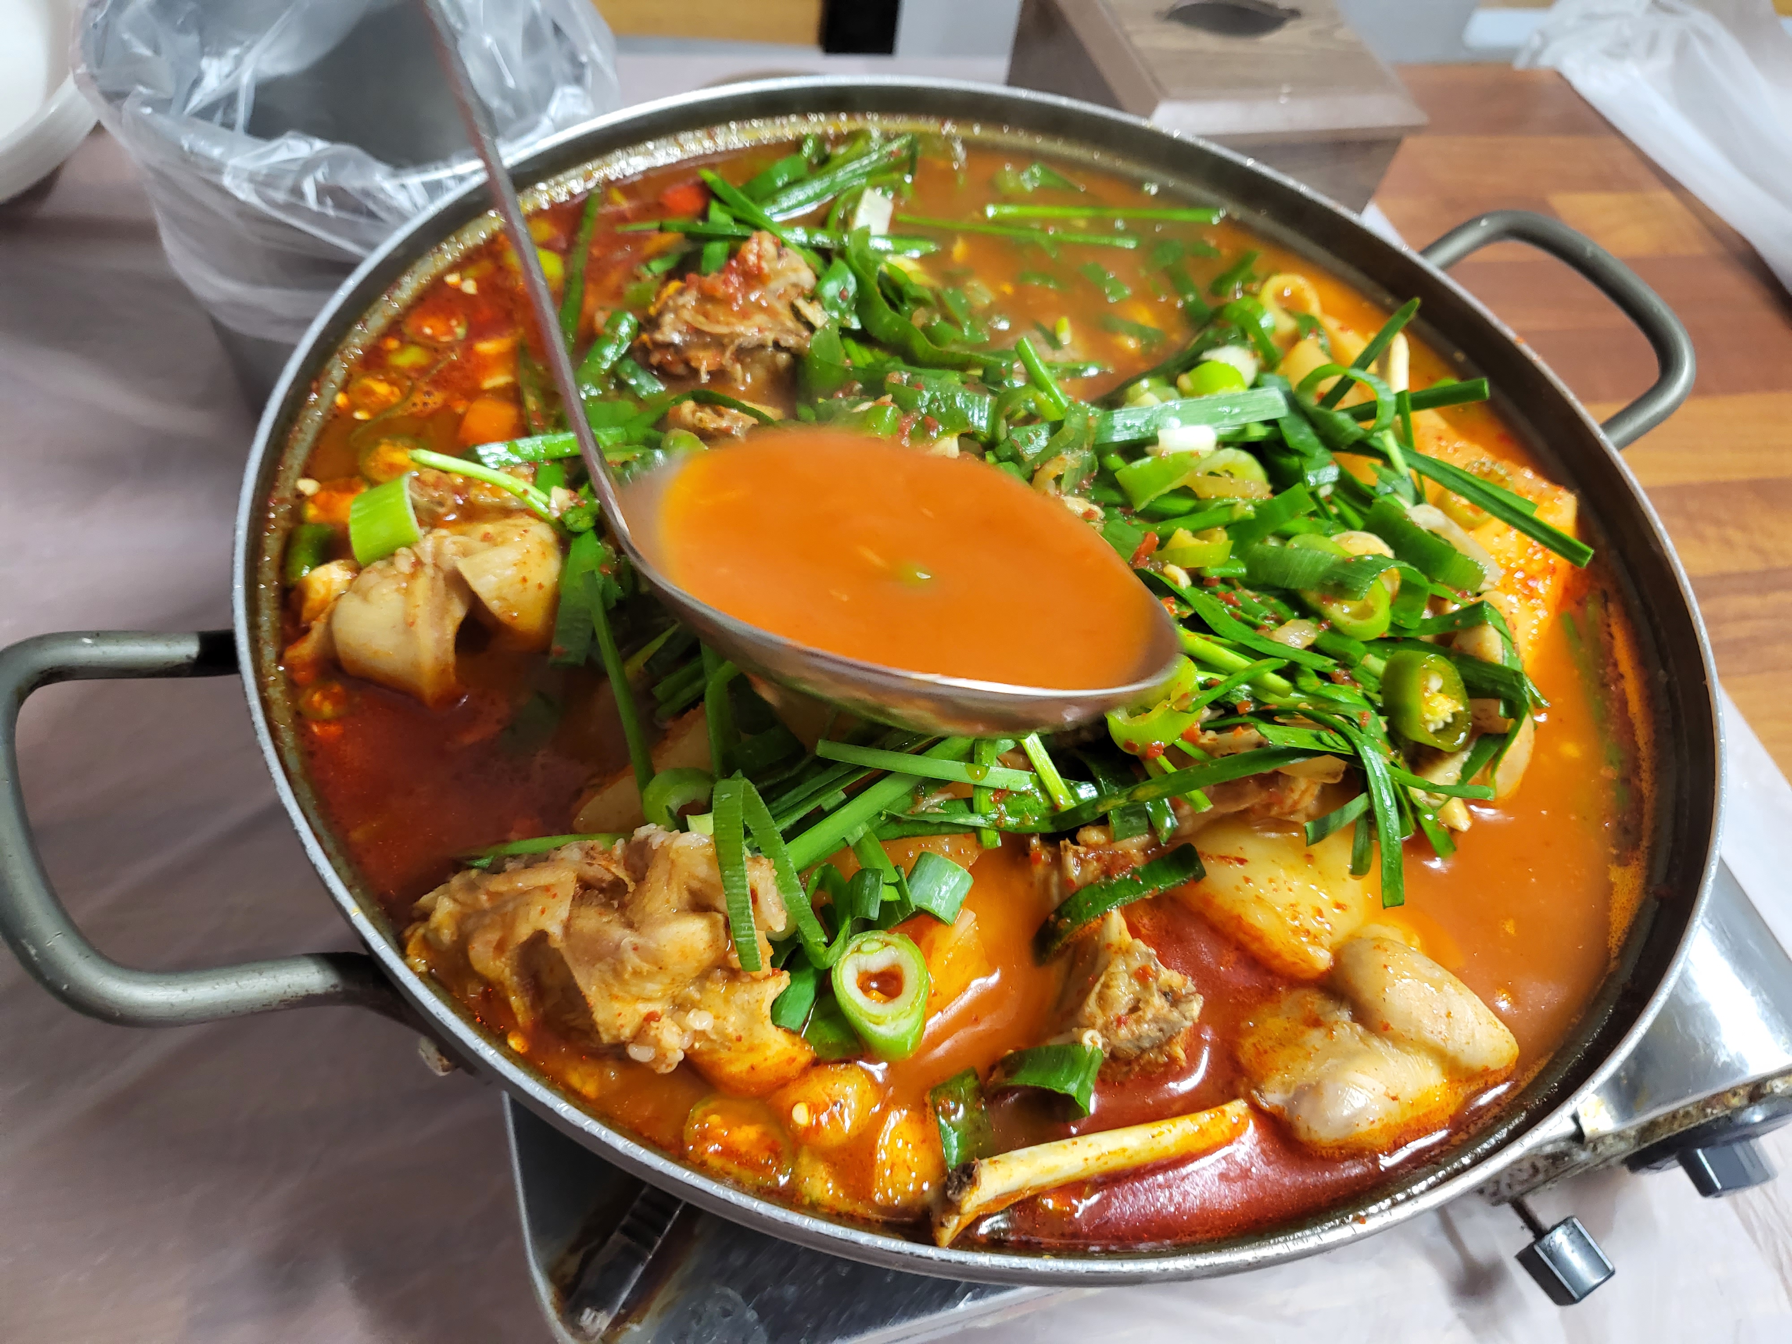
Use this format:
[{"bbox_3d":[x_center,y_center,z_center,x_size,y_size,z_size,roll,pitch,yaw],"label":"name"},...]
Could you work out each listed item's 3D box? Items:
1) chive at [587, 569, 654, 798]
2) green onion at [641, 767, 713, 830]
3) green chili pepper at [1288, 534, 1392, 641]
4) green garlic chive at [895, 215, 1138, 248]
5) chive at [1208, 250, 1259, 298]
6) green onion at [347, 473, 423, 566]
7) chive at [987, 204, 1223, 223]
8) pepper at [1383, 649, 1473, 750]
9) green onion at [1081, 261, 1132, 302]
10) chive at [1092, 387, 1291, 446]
[{"bbox_3d":[-0.065,0.001,0.314,0.005,0.004,0.061,-10,60,-17],"label":"chive"},{"bbox_3d":[-0.049,0.029,0.300,0.014,0.009,0.017,1,73,-10],"label":"green onion"},{"bbox_3d":[0.118,-0.023,0.360,0.017,0.012,0.029,-37,77,-29],"label":"green chili pepper"},{"bbox_3d":[0.036,-0.129,0.394,0.072,0.003,0.003,3,55,-8],"label":"green garlic chive"},{"bbox_3d":[0.113,-0.131,0.448,0.006,0.004,0.030,36,57,15],"label":"chive"},{"bbox_3d":[-0.110,-0.033,0.290,0.013,0.014,0.014,-20,59,-3],"label":"green onion"},{"bbox_3d":[0.063,-0.137,0.404,0.075,0.004,0.004,-3,56,-12],"label":"chive"},{"bbox_3d":[0.114,0.006,0.289,0.018,0.011,0.021,-8,82,-39],"label":"pepper"},{"bbox_3d":[0.060,-0.112,0.388,0.006,0.002,0.016,-33,66,-28],"label":"green onion"},{"bbox_3d":[0.086,-0.074,0.390,0.064,0.004,0.010,-9,77,-16],"label":"chive"}]

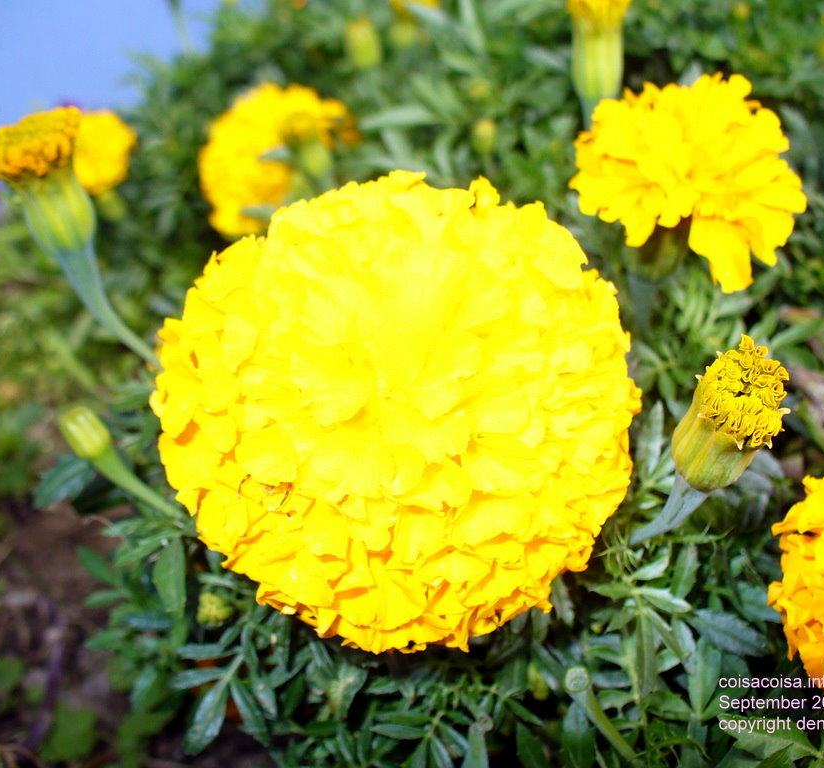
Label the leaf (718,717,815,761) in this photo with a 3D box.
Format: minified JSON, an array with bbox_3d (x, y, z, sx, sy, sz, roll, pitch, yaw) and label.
[{"bbox_3d":[0.094,0.094,0.290,0.026,0.005,0.011,15,56,17],"label":"leaf"}]

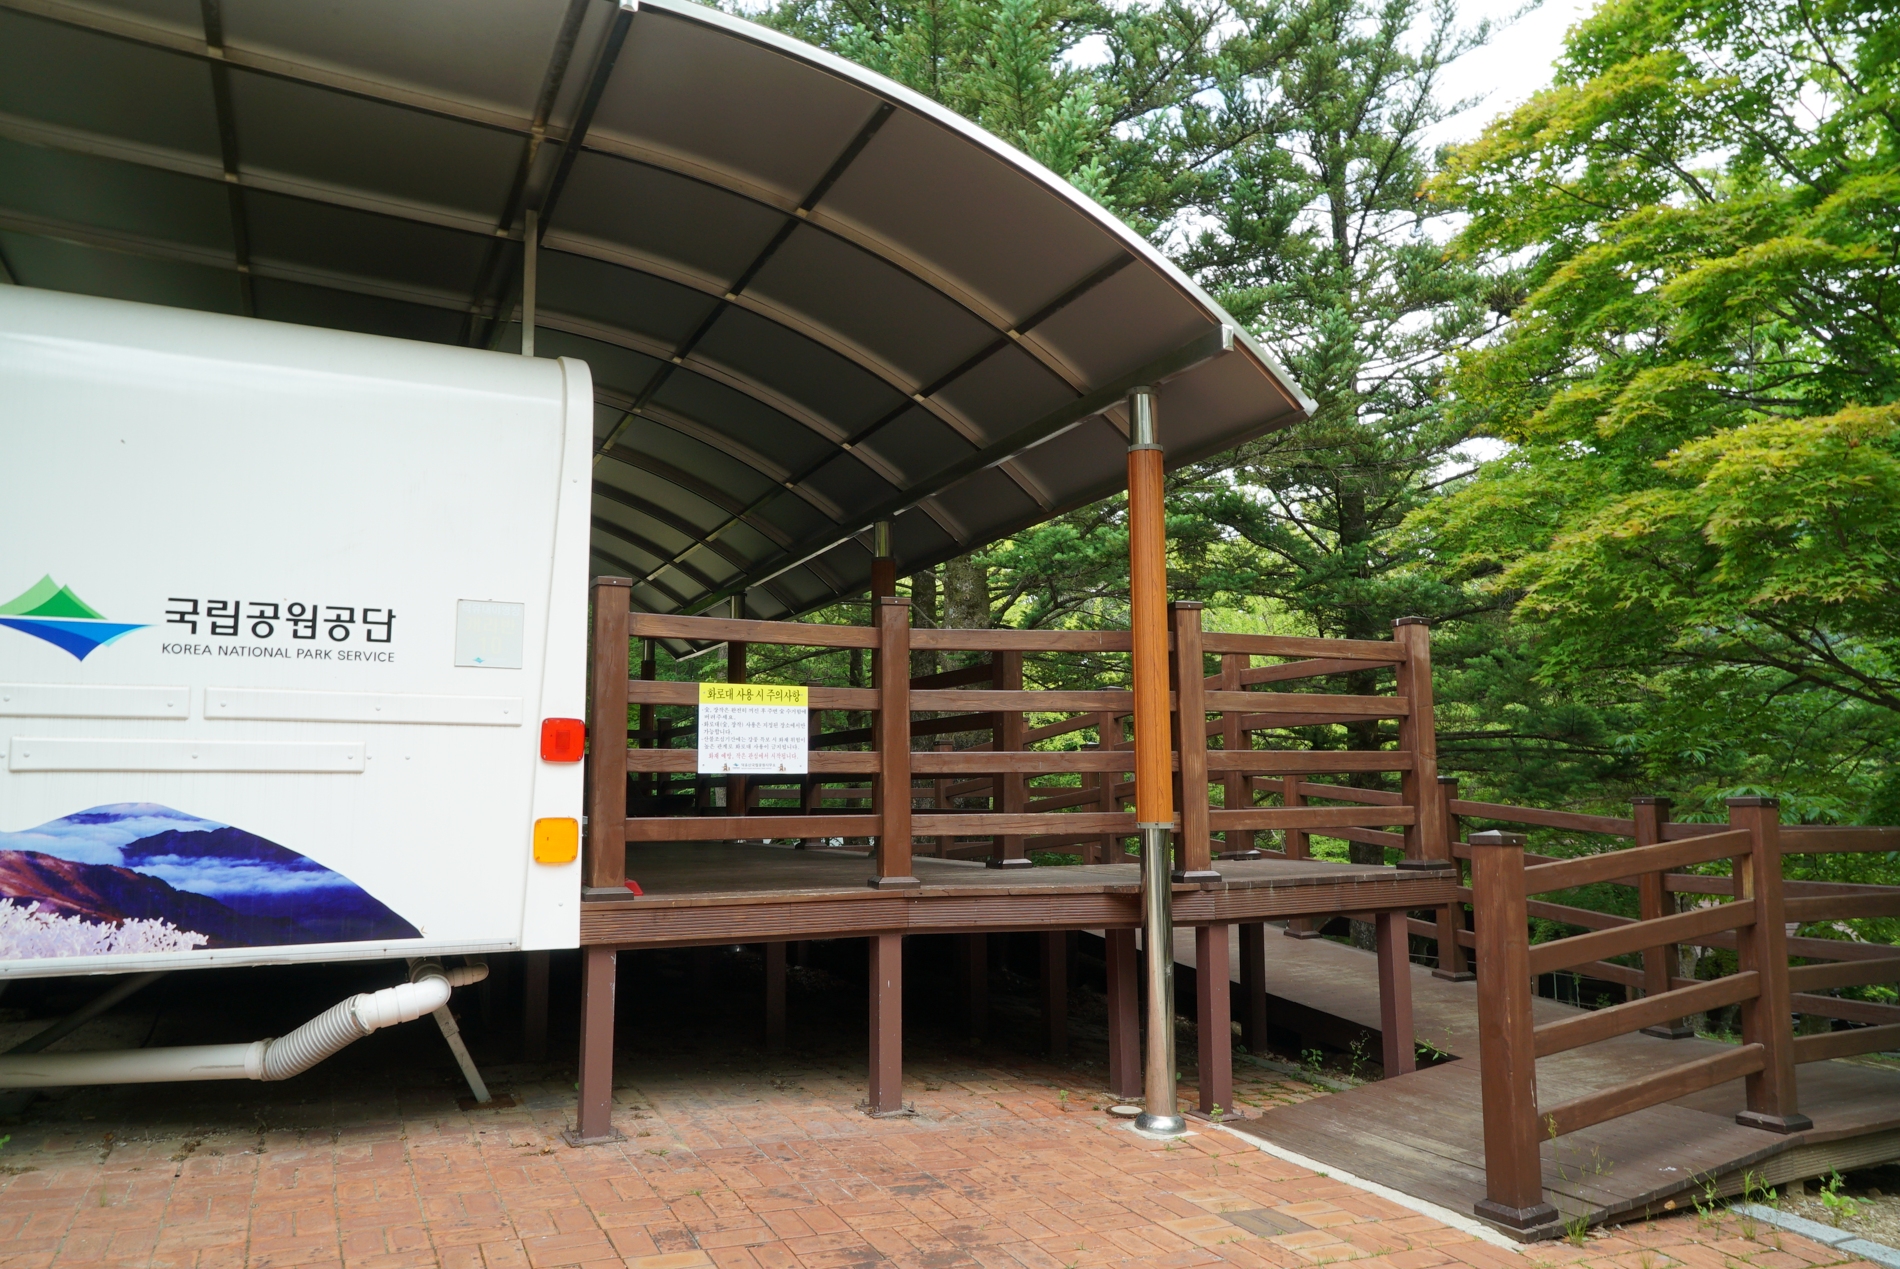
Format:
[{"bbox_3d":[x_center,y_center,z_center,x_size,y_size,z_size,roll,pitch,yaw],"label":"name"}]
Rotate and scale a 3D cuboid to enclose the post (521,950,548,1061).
[{"bbox_3d":[-1.908,1.624,5.858,0.110,0.644,0.110,3,-7,-27],"label":"post"}]

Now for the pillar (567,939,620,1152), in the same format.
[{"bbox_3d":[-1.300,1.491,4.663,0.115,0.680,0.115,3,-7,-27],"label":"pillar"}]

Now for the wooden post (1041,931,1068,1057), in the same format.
[{"bbox_3d":[0.535,1.770,6.626,0.110,0.800,0.110,3,-7,-27],"label":"wooden post"}]

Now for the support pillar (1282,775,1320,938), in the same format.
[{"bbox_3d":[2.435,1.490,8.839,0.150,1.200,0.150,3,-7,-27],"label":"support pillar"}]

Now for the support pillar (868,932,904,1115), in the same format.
[{"bbox_3d":[-0.262,1.591,5.239,0.110,0.732,0.110,3,-7,-27],"label":"support pillar"}]

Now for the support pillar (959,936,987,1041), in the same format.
[{"bbox_3d":[0.127,1.797,6.941,0.110,0.781,0.110,3,-7,-27],"label":"support pillar"}]

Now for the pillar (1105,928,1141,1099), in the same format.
[{"bbox_3d":[0.791,1.672,5.727,0.110,0.802,0.110,3,-7,-27],"label":"pillar"}]

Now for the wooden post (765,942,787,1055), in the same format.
[{"bbox_3d":[-0.874,1.705,6.348,0.110,0.712,0.110,3,-7,-27],"label":"wooden post"}]

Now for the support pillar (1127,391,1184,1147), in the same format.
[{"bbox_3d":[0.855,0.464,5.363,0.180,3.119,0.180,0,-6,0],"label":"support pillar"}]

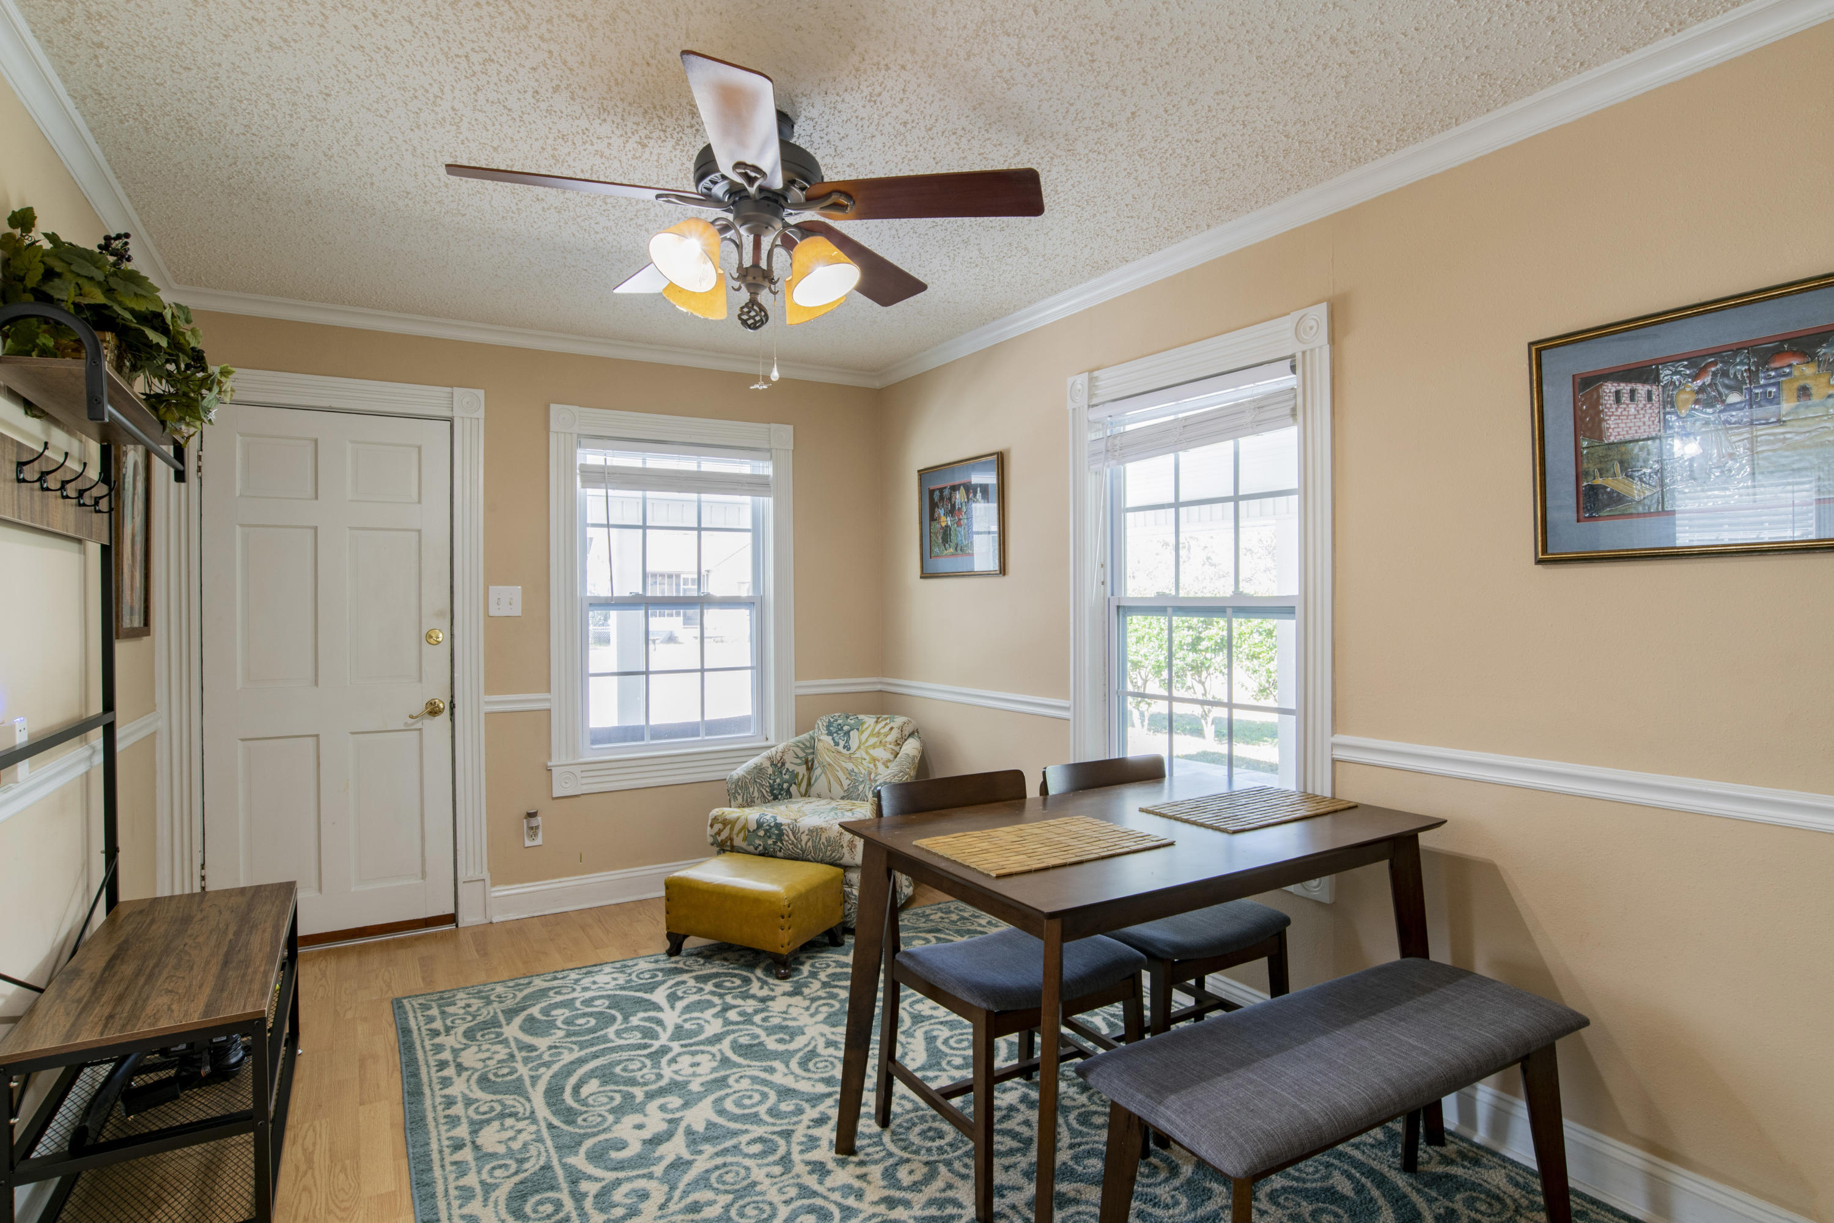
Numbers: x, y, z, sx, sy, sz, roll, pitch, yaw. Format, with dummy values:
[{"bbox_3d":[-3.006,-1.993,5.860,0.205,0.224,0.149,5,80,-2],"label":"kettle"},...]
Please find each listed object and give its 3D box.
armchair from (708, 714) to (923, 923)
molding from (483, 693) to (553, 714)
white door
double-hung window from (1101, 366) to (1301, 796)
[{"bbox_3d":[-0.346,0.863,3.947,0.770,0.780,0.750,0,0,30],"label":"armchair"},{"bbox_3d":[-1.641,0.376,3.787,0.268,0.071,0.025,0,0,-29],"label":"molding"},{"bbox_3d":[-2.220,0.228,3.503,0.807,1.985,0.045,0,0,-29],"label":"white door"},{"bbox_3d":[0.897,-0.055,2.960,0.120,1.310,0.854,0,0,-32],"label":"double-hung window"}]

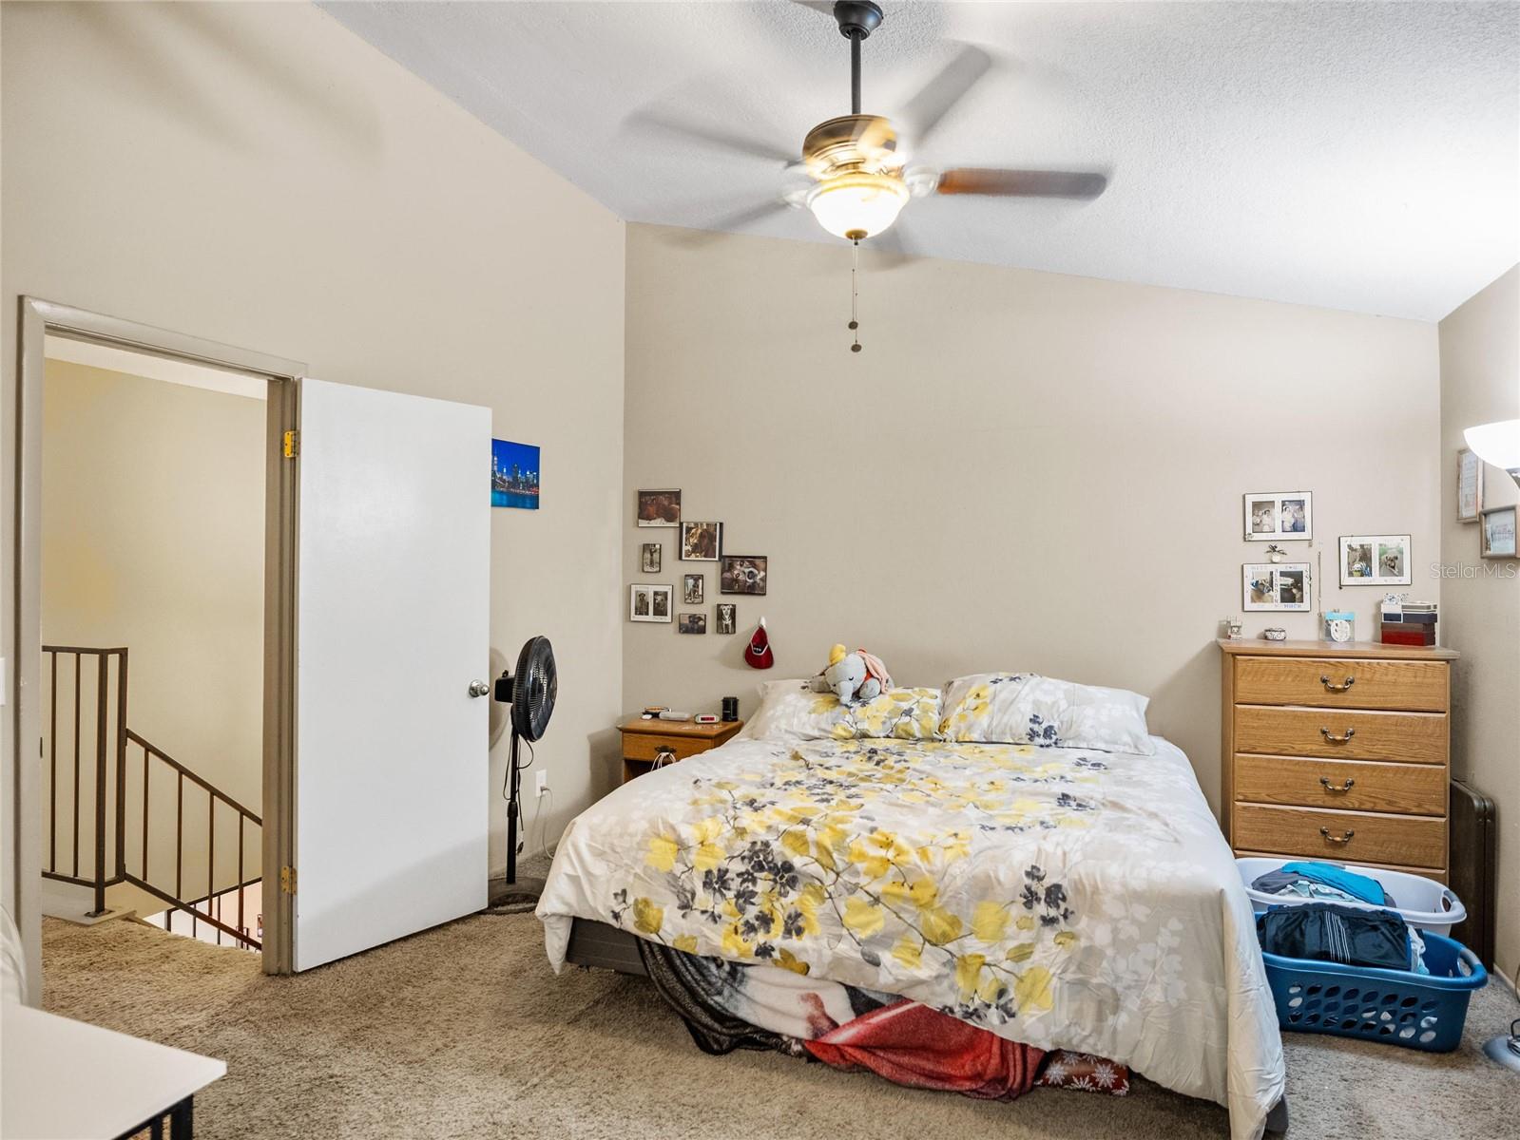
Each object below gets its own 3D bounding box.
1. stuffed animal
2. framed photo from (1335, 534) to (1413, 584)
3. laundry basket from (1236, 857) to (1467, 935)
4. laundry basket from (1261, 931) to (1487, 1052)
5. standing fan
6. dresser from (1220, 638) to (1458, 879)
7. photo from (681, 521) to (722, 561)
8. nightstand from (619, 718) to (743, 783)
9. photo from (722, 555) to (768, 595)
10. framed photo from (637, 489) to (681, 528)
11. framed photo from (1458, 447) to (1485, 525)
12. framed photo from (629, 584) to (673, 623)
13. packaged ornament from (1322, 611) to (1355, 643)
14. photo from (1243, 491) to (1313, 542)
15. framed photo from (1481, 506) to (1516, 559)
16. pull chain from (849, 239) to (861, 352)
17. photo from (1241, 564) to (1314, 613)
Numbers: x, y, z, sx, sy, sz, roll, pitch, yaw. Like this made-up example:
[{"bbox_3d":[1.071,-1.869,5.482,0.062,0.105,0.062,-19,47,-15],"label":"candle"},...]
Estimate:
[{"bbox_3d":[0.435,0.490,4.130,0.320,0.265,0.310,0,0,27],"label":"stuffed animal"},{"bbox_3d":[2.492,-0.039,3.557,0.247,0.209,0.018,0,0,23],"label":"framed photo"},{"bbox_3d":[1.988,1.220,3.028,0.640,0.270,0.465,0,0,23],"label":"laundry basket"},{"bbox_3d":[1.815,1.264,2.710,0.630,0.250,0.420,0,0,17],"label":"laundry basket"},{"bbox_3d":[-1.055,0.836,3.740,0.420,1.105,0.450,0,0,-2],"label":"standing fan"},{"bbox_3d":[2.236,0.844,3.470,0.750,1.090,0.420,0,0,23],"label":"dresser"},{"bbox_3d":[-0.316,-0.151,4.751,0.255,0.214,0.018,0,0,23],"label":"photo"},{"bbox_3d":[-0.389,1.088,4.506,0.545,0.580,0.440,0,0,23],"label":"nightstand"},{"bbox_3d":[-0.082,0.030,4.660,0.258,0.208,0.020,0,0,23],"label":"photo"},{"bbox_3d":[-0.557,-0.339,4.854,0.262,0.217,0.018,0,0,23],"label":"framed photo"},{"bbox_3d":[2.537,-0.306,3.134,0.021,0.265,0.210,0,0,23],"label":"framed photo"},{"bbox_3d":[-0.600,0.186,4.885,0.262,0.210,0.020,0,0,23],"label":"framed photo"},{"bbox_3d":[2.482,0.244,3.758,0.113,0.133,0.030,0,0,22],"label":"packaged ornament"},{"bbox_3d":[2.178,-0.224,3.691,0.252,0.214,0.018,0,0,23],"label":"photo"},{"bbox_3d":[2.436,-0.123,2.885,0.025,0.167,0.280,0,0,23],"label":"framed photo"},{"bbox_3d":[0.248,-0.716,2.290,0.034,0.298,0.030,0,0,0],"label":"pull chain"},{"bbox_3d":[2.172,0.074,3.692,0.250,0.206,0.018,0,0,23],"label":"photo"}]

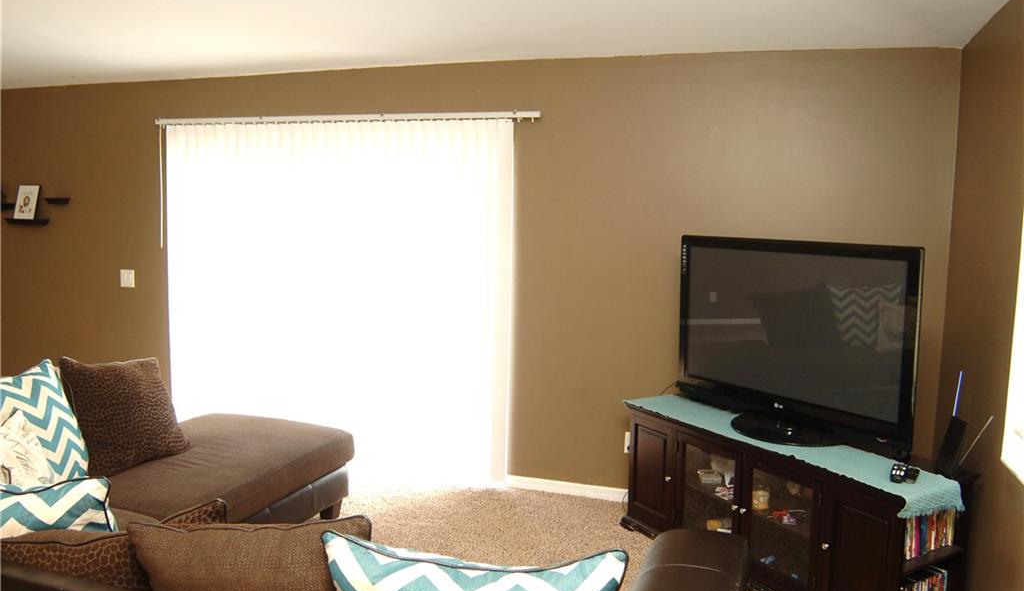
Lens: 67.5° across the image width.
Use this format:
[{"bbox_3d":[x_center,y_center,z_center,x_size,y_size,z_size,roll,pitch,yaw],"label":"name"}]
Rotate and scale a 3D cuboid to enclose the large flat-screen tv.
[{"bbox_3d":[1.175,0.178,3.310,0.310,0.810,1.210,-3,6,-32],"label":"large flat-screen tv"}]

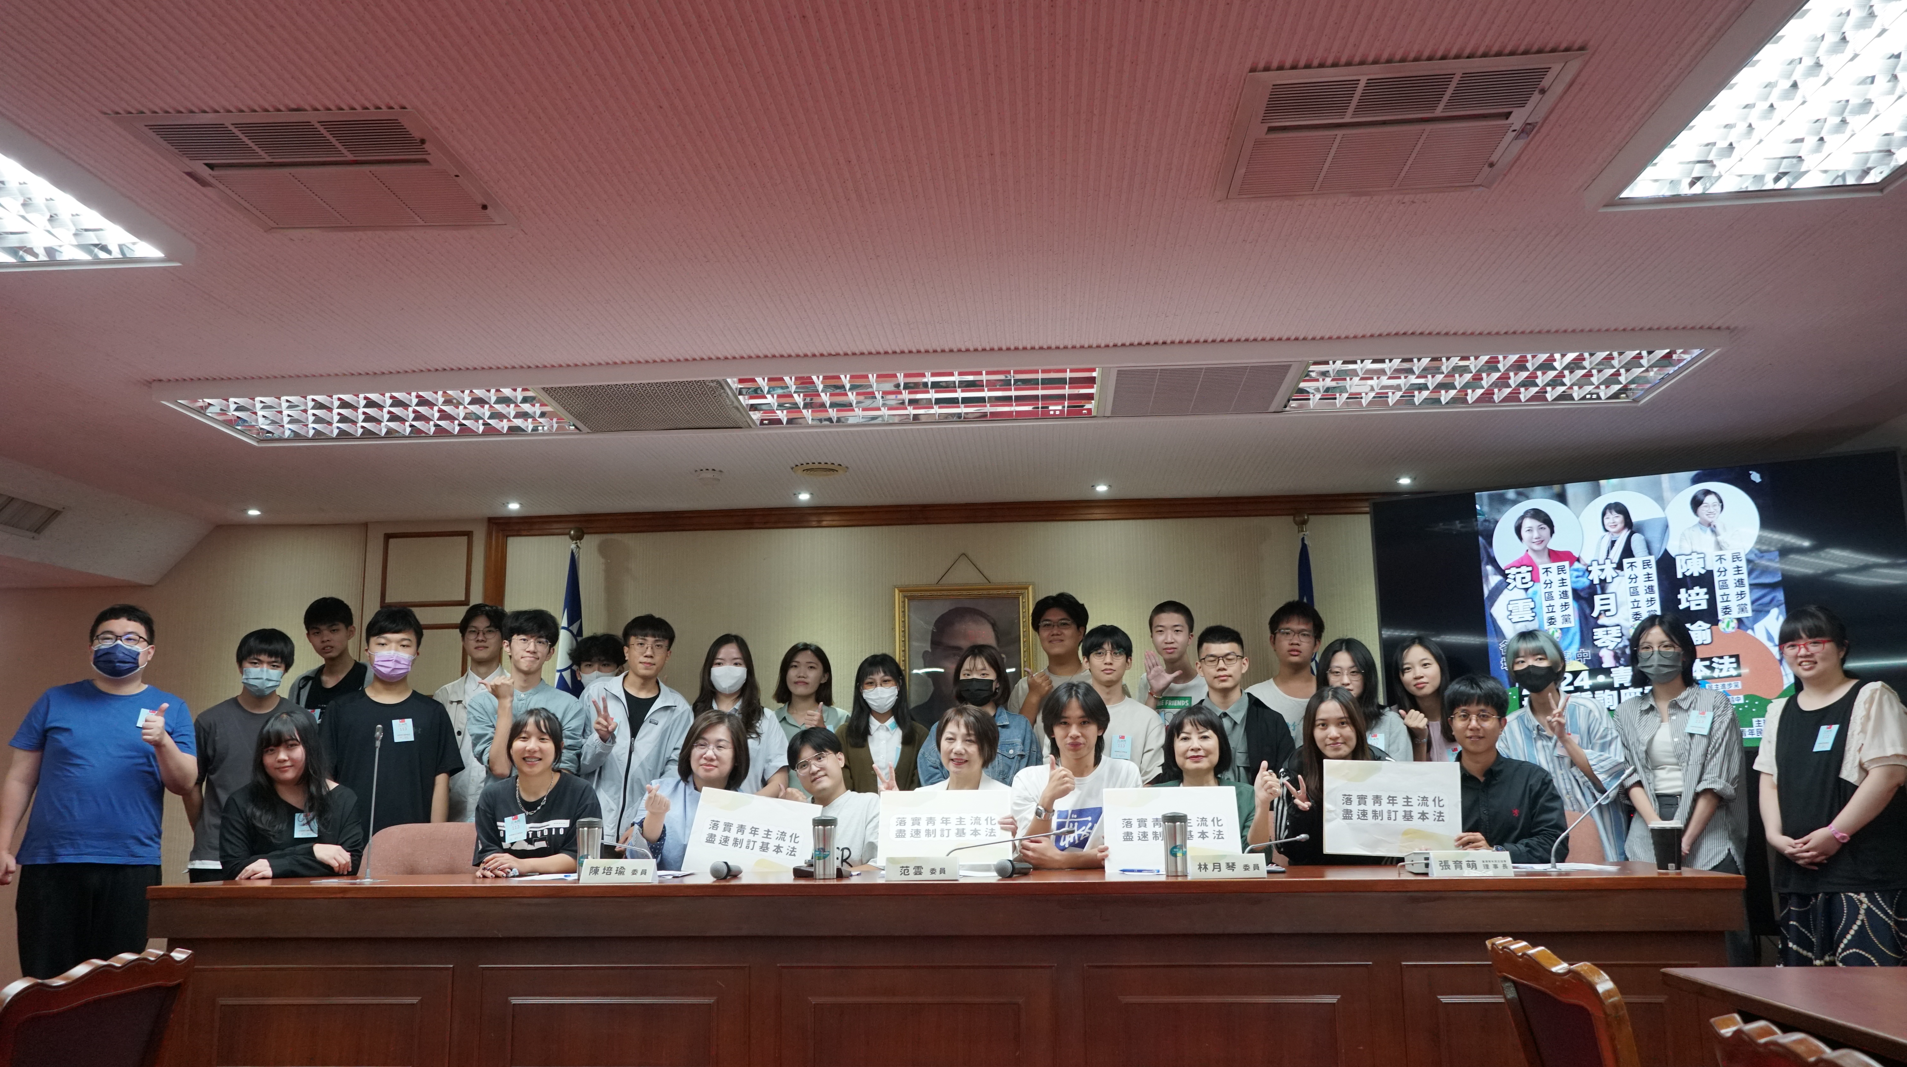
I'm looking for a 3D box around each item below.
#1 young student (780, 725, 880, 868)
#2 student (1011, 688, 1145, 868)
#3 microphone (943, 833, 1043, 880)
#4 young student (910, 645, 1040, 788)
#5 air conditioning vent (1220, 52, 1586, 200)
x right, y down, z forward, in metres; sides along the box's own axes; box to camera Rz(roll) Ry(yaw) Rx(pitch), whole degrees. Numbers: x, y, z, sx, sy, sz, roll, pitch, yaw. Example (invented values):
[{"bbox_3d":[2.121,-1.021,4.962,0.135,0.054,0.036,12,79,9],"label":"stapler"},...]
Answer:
[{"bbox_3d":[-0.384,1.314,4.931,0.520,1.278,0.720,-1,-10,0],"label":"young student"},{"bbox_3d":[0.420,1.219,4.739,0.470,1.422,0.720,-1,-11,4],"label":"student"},{"bbox_3d":[0.127,0.962,4.278,0.320,0.135,0.160,0,-11,-5],"label":"microphone"},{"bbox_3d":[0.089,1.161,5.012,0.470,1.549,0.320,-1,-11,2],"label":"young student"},{"bbox_3d":[0.868,-0.821,2.898,0.590,0.050,0.590,-1,-11,4],"label":"air conditioning vent"}]

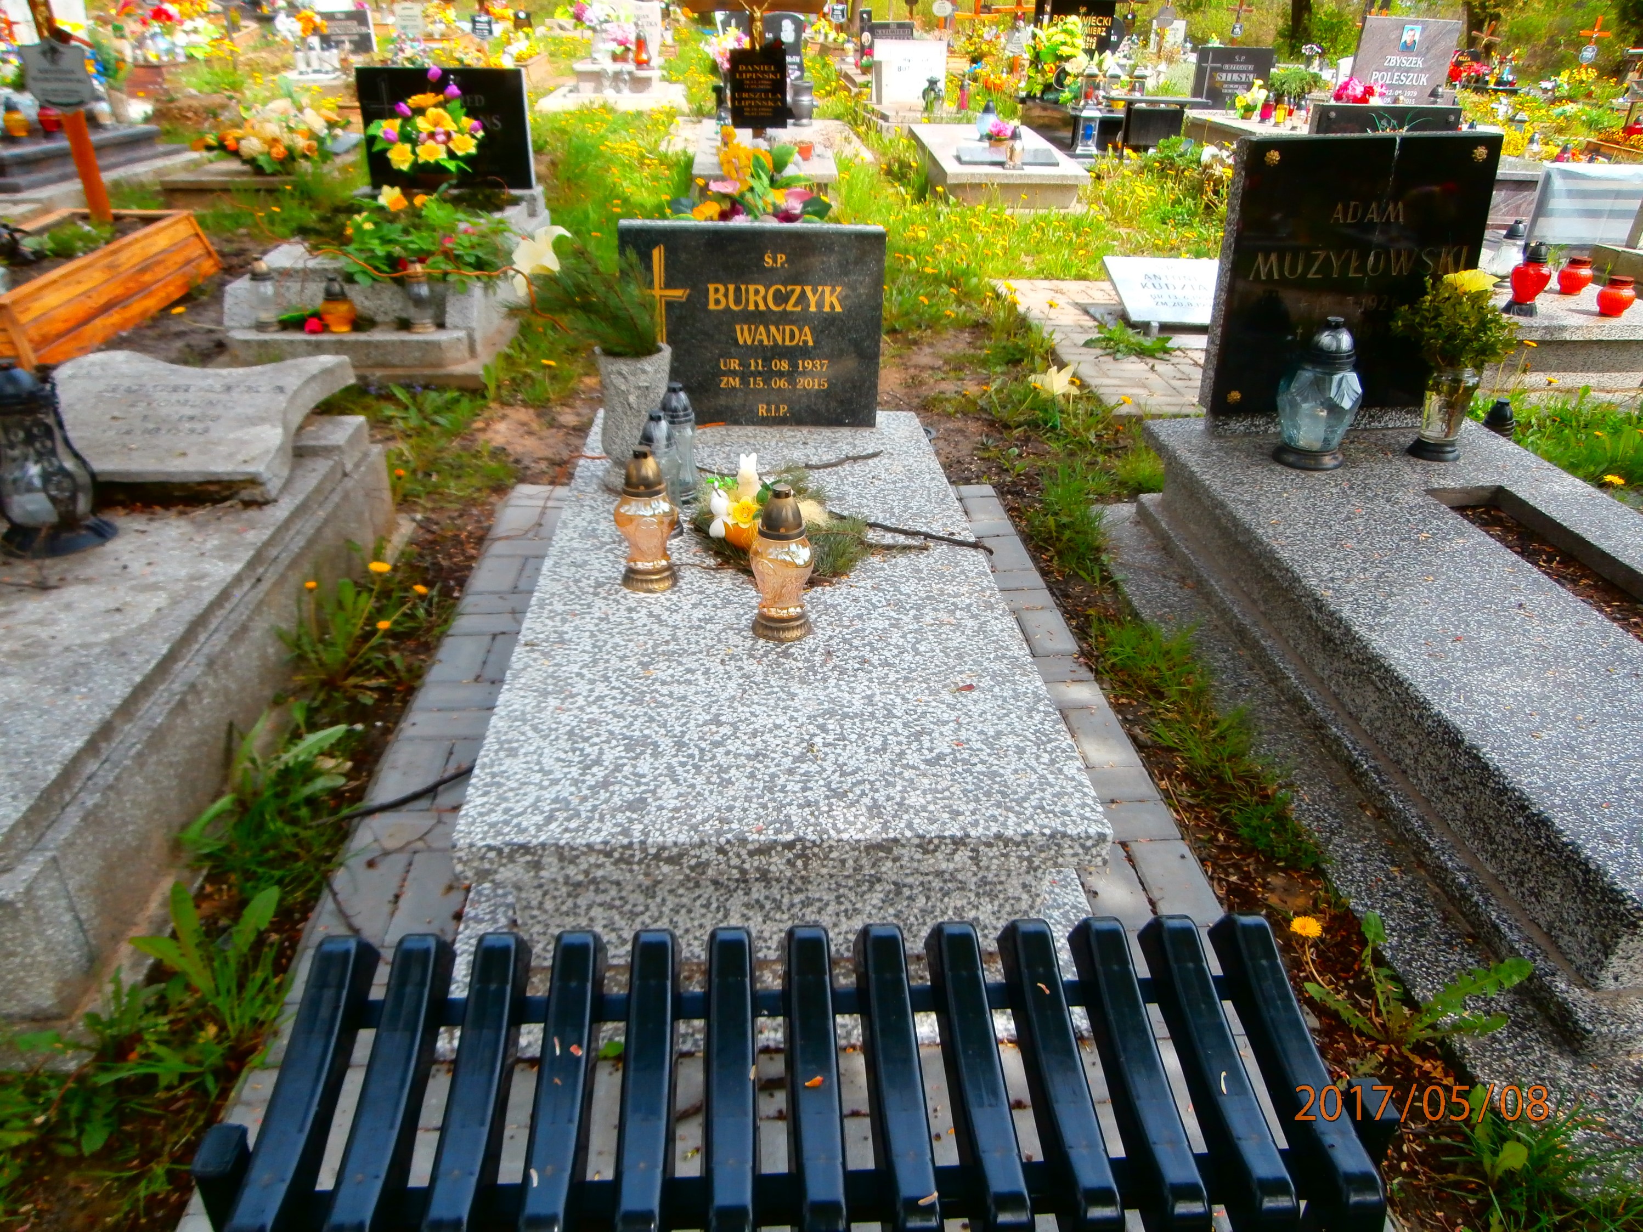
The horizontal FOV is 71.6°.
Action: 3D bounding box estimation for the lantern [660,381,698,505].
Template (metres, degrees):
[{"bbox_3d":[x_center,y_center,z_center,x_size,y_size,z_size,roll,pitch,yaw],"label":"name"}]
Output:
[{"bbox_3d":[-0.289,-0.352,2.302,0.074,0.242,0.074,0,27,-4],"label":"lantern"}]

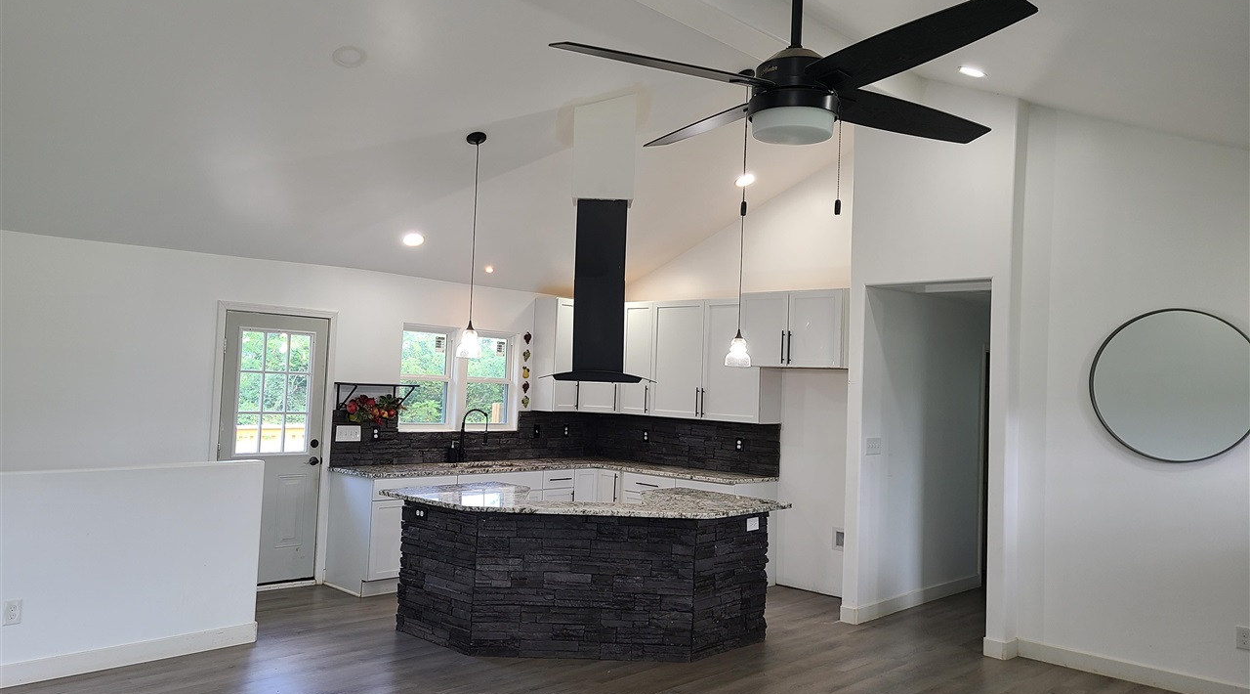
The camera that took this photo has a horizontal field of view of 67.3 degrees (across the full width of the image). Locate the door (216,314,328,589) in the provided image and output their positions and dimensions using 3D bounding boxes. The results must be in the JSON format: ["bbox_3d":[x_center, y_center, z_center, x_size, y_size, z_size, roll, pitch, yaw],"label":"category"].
[{"bbox_3d":[-2.710,0.793,7.227,0.051,2.090,0.824,0,-3,45],"label":"door"}]

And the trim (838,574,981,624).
[{"bbox_3d":[2.335,1.984,7.499,0.139,0.115,2.042,0,-3,45],"label":"trim"}]

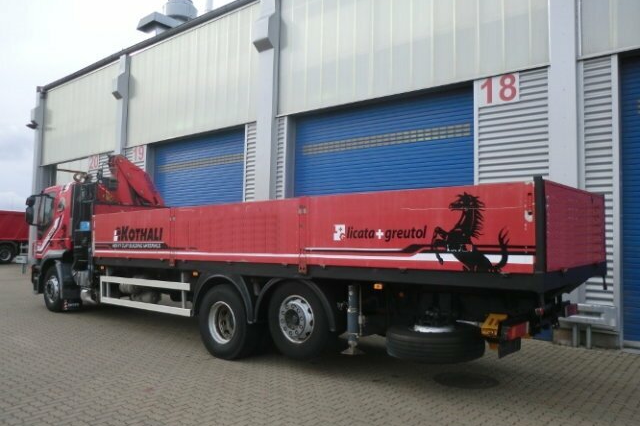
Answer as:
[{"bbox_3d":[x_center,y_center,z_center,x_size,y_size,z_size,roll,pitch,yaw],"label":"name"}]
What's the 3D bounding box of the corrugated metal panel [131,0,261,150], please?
[{"bbox_3d":[-3.993,-3.821,14.870,6.340,3.196,0.120,-2,-4,39],"label":"corrugated metal panel"}]

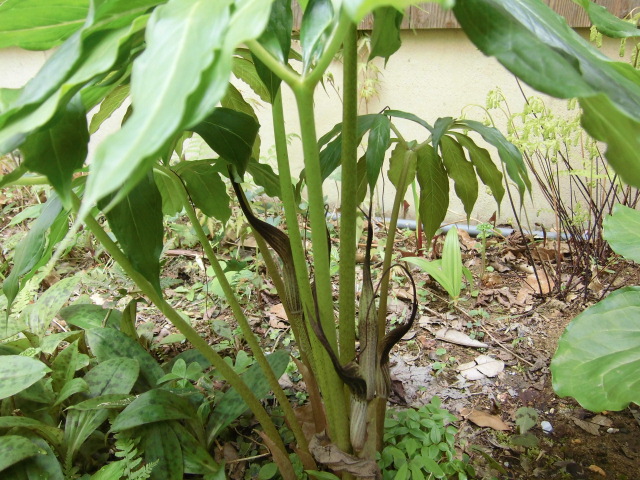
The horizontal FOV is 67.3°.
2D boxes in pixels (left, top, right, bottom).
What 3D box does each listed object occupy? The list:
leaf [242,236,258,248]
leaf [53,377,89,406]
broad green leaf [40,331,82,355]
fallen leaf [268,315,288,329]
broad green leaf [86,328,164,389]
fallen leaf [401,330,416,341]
[{"bbox_3d":[-0.216,0.008,1.497,0.051,0.015,0.040,-7,19,-22],"label":"leaf"},{"bbox_3d":[-0.345,0.210,0.665,0.052,0.018,0.028,-33,14,11],"label":"leaf"},{"bbox_3d":[-0.424,0.169,0.792,0.051,0.018,0.032,-23,27,-27],"label":"broad green leaf"},{"bbox_3d":[-0.087,0.171,1.010,0.045,0.012,0.030,13,22,35],"label":"fallen leaf"},{"bbox_3d":[-0.238,0.144,0.585,0.145,0.040,0.062,13,23,35],"label":"broad green leaf"},{"bbox_3d":[0.176,0.190,0.954,0.043,0.010,0.020,-12,21,-32],"label":"fallen leaf"}]

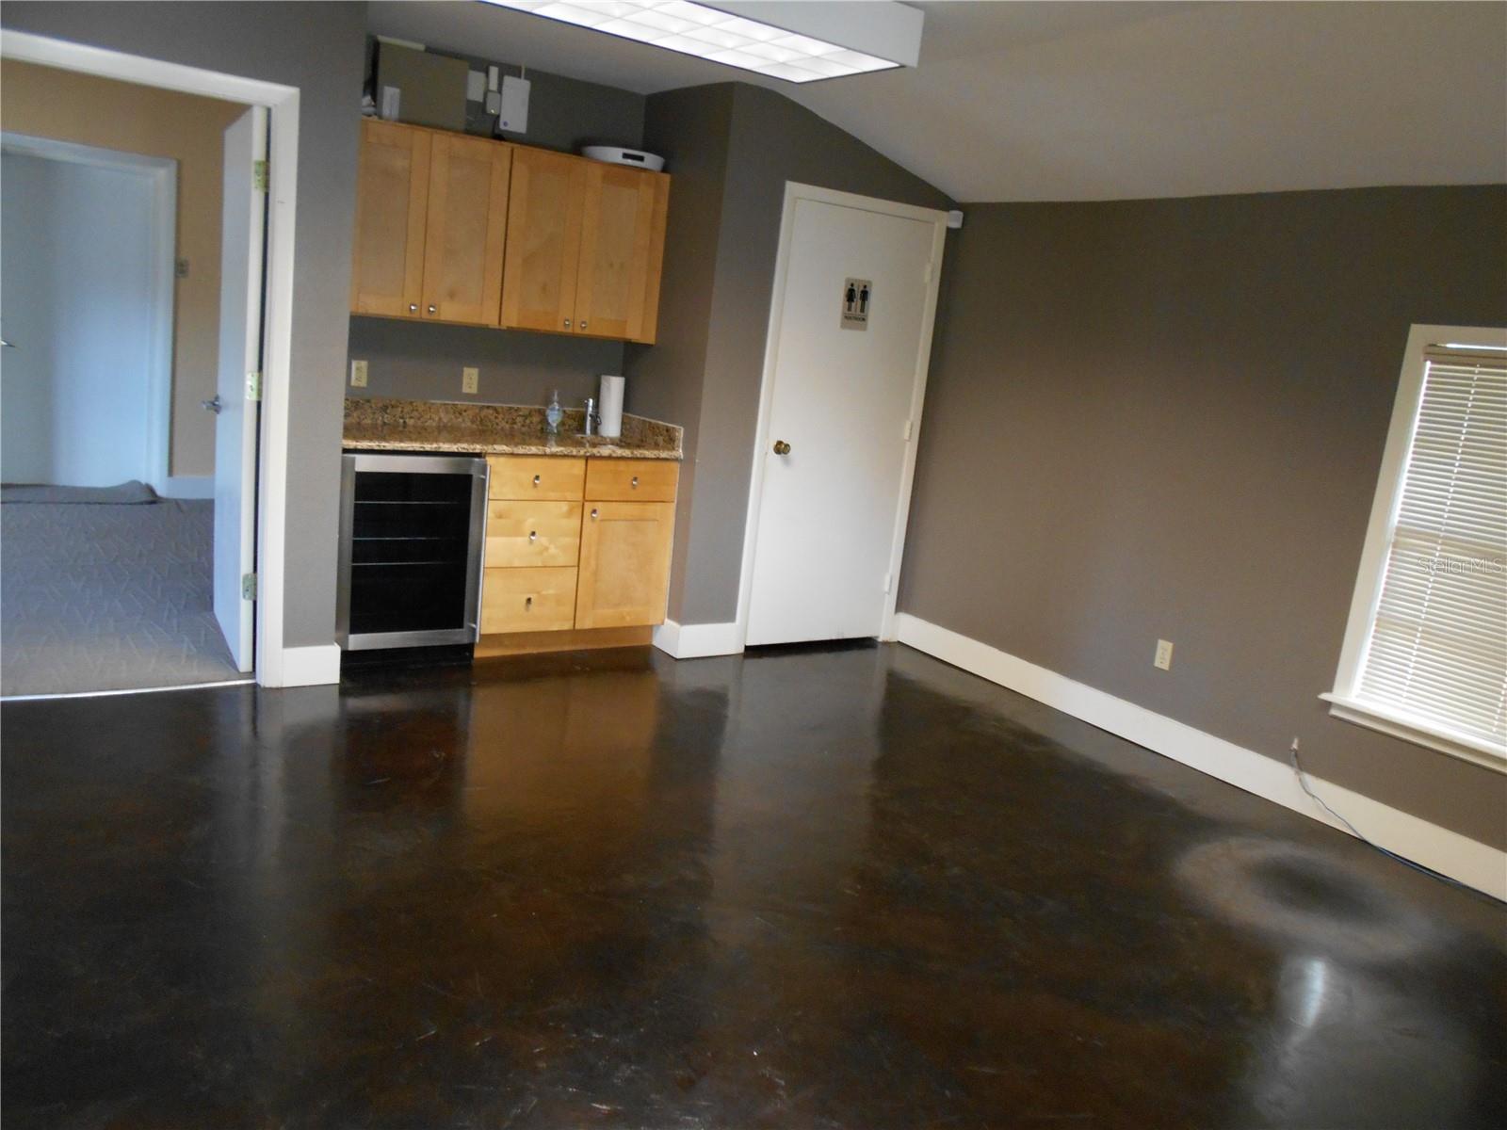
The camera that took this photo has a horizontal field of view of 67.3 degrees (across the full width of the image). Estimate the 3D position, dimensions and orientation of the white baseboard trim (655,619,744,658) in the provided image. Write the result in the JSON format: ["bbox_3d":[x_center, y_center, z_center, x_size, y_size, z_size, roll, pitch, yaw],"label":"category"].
[{"bbox_3d":[-0.260,0.325,5.318,0.336,0.153,0.229,-1,14,-33],"label":"white baseboard trim"}]

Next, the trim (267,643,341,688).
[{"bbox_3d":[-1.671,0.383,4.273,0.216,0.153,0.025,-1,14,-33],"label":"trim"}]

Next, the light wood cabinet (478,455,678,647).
[{"bbox_3d":[-0.913,-0.100,5.209,0.884,0.889,0.619,-1,14,-33],"label":"light wood cabinet"}]

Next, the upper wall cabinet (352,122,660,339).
[{"bbox_3d":[-1.106,-1.418,4.927,1.461,0.740,0.305,-1,14,-33],"label":"upper wall cabinet"}]

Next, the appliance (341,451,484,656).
[{"bbox_3d":[-1.534,-0.070,4.775,0.604,0.869,0.623,-1,14,-33],"label":"appliance"}]

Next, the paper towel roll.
[{"bbox_3d":[-0.662,-0.743,5.279,0.111,0.282,0.111,6,12,-1],"label":"paper towel roll"}]

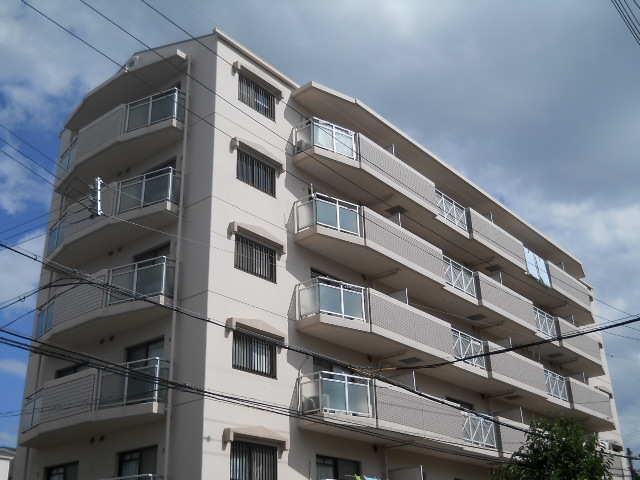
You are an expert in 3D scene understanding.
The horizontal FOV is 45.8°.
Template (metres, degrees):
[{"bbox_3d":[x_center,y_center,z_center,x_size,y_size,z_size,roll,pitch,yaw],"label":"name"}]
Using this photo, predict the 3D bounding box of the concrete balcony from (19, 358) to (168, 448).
[{"bbox_3d":[-6.328,4.434,20.435,5.829,1.403,0.959,-20,-31,33],"label":"concrete balcony"}]

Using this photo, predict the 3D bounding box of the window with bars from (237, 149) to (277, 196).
[{"bbox_3d":[-1.844,-1.998,22.581,0.150,1.090,1.704,-22,-32,35],"label":"window with bars"}]

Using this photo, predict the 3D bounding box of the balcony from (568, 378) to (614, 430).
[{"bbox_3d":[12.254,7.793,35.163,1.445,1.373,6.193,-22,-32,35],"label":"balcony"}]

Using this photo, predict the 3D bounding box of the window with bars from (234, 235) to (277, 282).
[{"bbox_3d":[-1.804,0.570,21.391,0.150,0.993,1.632,-22,-32,35],"label":"window with bars"}]

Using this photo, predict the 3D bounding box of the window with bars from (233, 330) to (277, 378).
[{"bbox_3d":[-1.721,3.089,20.172,0.150,0.993,1.632,-22,-32,35],"label":"window with bars"}]

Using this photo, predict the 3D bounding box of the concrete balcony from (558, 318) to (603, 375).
[{"bbox_3d":[12.075,5.198,36.150,1.360,1.392,6.472,-22,-32,35],"label":"concrete balcony"}]

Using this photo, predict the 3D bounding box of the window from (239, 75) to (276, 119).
[{"bbox_3d":[-1.970,-4.470,23.828,0.150,0.993,1.632,-22,-32,35],"label":"window"}]

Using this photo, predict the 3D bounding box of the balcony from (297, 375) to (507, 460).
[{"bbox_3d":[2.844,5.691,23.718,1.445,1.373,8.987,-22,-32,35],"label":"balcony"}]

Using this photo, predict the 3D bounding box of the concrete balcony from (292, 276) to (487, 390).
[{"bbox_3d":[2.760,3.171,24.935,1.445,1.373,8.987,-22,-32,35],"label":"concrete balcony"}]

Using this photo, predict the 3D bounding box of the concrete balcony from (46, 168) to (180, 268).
[{"bbox_3d":[-6.494,-0.606,22.872,5.829,1.403,0.959,-20,-31,33],"label":"concrete balcony"}]

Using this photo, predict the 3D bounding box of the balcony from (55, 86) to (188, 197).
[{"bbox_3d":[-6.593,-3.094,24.154,5.874,1.386,1.140,-22,-32,35],"label":"balcony"}]

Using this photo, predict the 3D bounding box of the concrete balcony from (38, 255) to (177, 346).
[{"bbox_3d":[-6.425,1.947,21.721,5.874,1.386,1.140,-22,-32,35],"label":"concrete balcony"}]

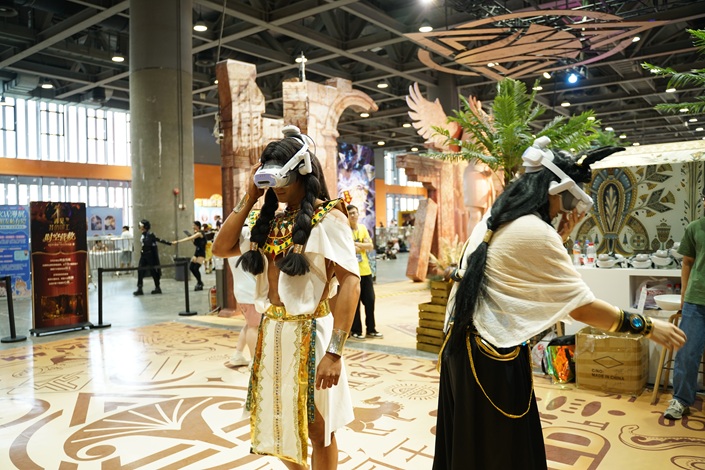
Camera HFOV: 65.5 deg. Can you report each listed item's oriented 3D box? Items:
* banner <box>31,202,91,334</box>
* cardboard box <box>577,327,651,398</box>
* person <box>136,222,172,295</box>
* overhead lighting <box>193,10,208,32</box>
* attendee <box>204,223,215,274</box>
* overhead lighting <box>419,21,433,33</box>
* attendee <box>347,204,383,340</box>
[{"bbox_3d":[-4.350,0.457,8.200,0.800,1.880,0.420,-2,1,-40],"label":"banner"},{"bbox_3d":[2.370,1.130,5.000,0.505,0.490,0.470,0,1,36],"label":"cardboard box"},{"bbox_3d":[-4.486,0.497,12.224,0.760,1.660,0.520,-1,1,-13],"label":"person"},{"bbox_3d":[-5.443,-7.610,19.634,0.480,0.600,0.480,-1,1,0],"label":"overhead lighting"},{"bbox_3d":[-4.536,0.426,17.305,0.460,1.600,0.350,0,1,18],"label":"attendee"},{"bbox_3d":[2.672,-7.563,19.936,0.500,0.380,0.500,-1,1,0],"label":"overhead lighting"},{"bbox_3d":[0.110,0.479,7.346,0.530,1.750,0.380,-1,1,-13],"label":"attendee"}]

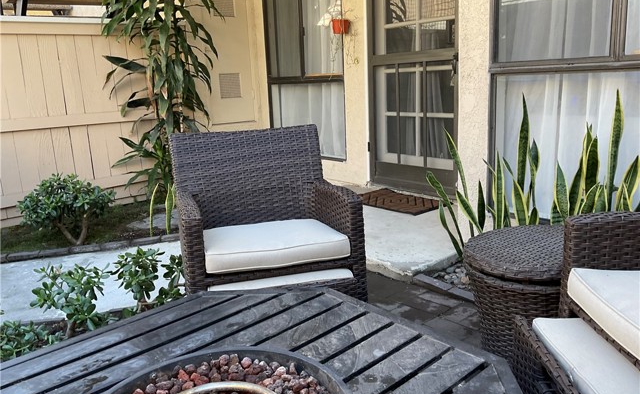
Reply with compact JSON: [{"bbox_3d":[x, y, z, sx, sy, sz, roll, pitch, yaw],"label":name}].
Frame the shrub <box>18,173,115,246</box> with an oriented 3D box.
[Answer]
[{"bbox_3d":[-1.629,0.081,3.459,0.588,0.448,0.508,-13,16,-40],"label":"shrub"}]

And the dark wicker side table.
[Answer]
[{"bbox_3d":[0.721,0.404,1.764,0.492,0.510,0.492,-2,12,0],"label":"dark wicker side table"}]

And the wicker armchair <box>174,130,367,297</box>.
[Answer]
[{"bbox_3d":[-0.236,0.162,2.261,0.670,0.851,0.632,-6,13,-16],"label":"wicker armchair"}]

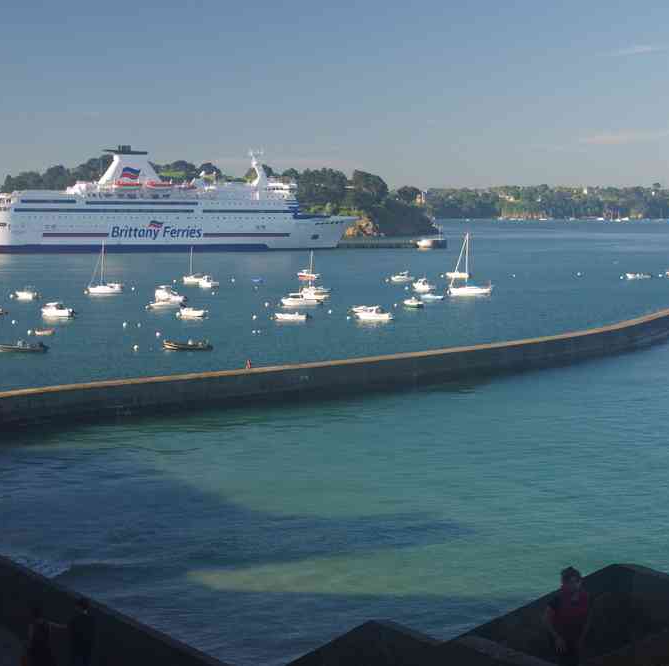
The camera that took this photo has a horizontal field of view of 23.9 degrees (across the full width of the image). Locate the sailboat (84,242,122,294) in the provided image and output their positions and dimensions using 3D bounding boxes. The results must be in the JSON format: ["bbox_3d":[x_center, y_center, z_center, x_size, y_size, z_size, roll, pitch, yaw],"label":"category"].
[{"bbox_3d":[-44.180,-12.500,305.890,6.600,10.310,2.400,1,5,8],"label":"sailboat"}]

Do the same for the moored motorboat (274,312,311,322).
[{"bbox_3d":[-6.500,-2.630,242.140,5.400,1.210,2.000,1,5,10],"label":"moored motorboat"}]

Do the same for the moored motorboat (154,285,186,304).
[{"bbox_3d":[-29.120,-6.890,280.710,6.400,3.320,2.400,4,6,38],"label":"moored motorboat"}]

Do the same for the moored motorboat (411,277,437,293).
[{"bbox_3d":[18.120,-9.760,321.140,4.900,2.900,2.000,2,5,20],"label":"moored motorboat"}]

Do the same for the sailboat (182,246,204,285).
[{"bbox_3d":[-31.140,-14.960,349.360,5.200,8.160,2.000,2,5,20],"label":"sailboat"}]

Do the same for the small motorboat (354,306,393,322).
[{"bbox_3d":[5.830,-2.895,232.689,5.666,1.965,2.200,0,4,0],"label":"small motorboat"}]

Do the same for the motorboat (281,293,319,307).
[{"bbox_3d":[-5.558,-5.847,269.654,6.660,2.040,2.300,0,4,3],"label":"motorboat"}]

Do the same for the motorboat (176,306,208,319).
[{"bbox_3d":[-21.142,-3.126,237.803,4.443,1.500,1.750,0,4,3],"label":"motorboat"}]

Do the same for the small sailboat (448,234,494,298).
[{"bbox_3d":[25.782,-13.149,300.891,8.511,11.884,2.800,0,4,-5],"label":"small sailboat"}]

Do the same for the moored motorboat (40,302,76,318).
[{"bbox_3d":[-42.790,-3.620,245.180,5.400,2.340,2.100,3,5,30],"label":"moored motorboat"}]

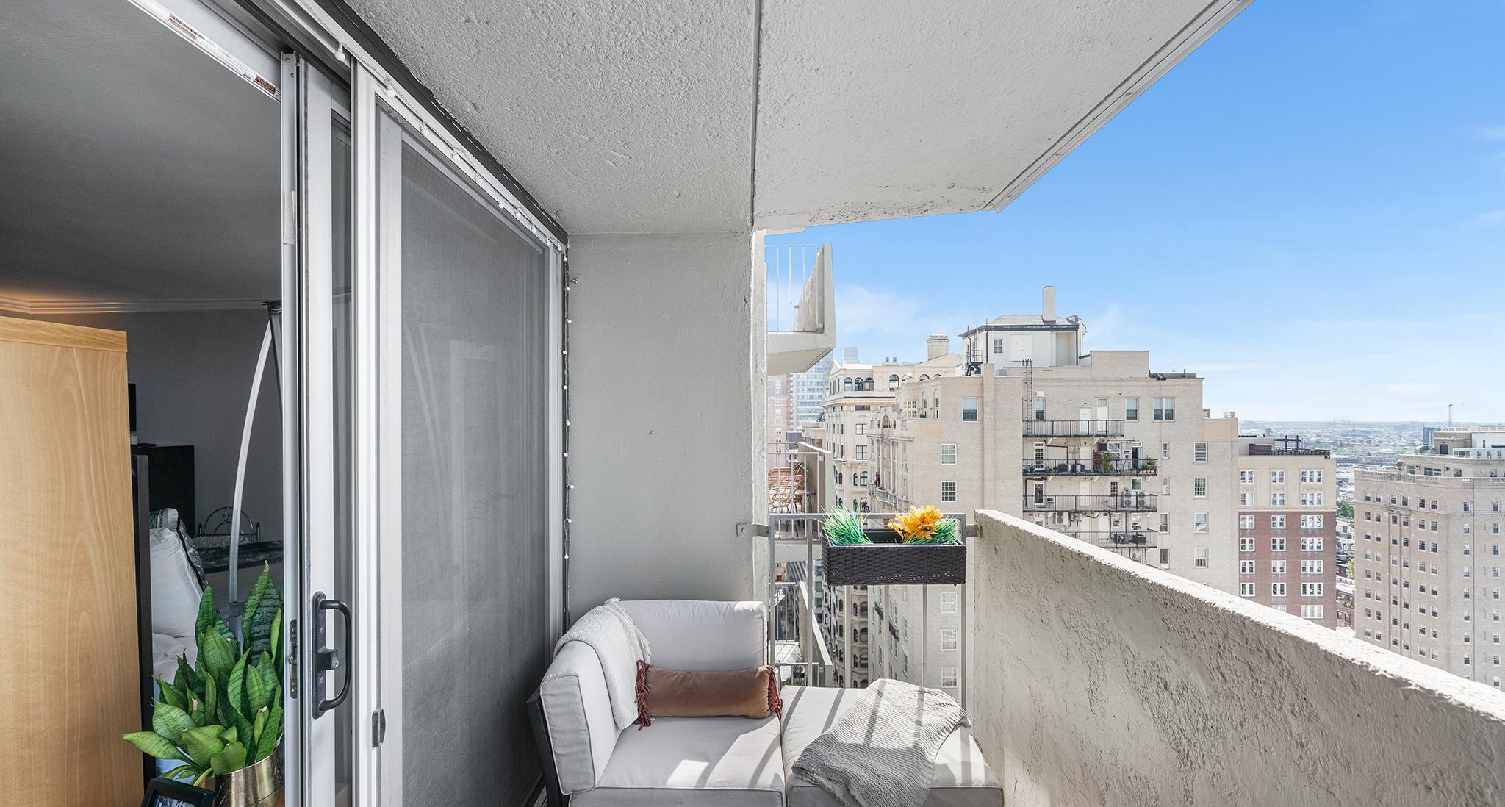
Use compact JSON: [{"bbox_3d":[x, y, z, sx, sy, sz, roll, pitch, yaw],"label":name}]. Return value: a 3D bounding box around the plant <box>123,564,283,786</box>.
[{"bbox_3d":[-1.275,0.650,1.405,0.320,0.530,0.340,-1,-2,45],"label":"plant"}]

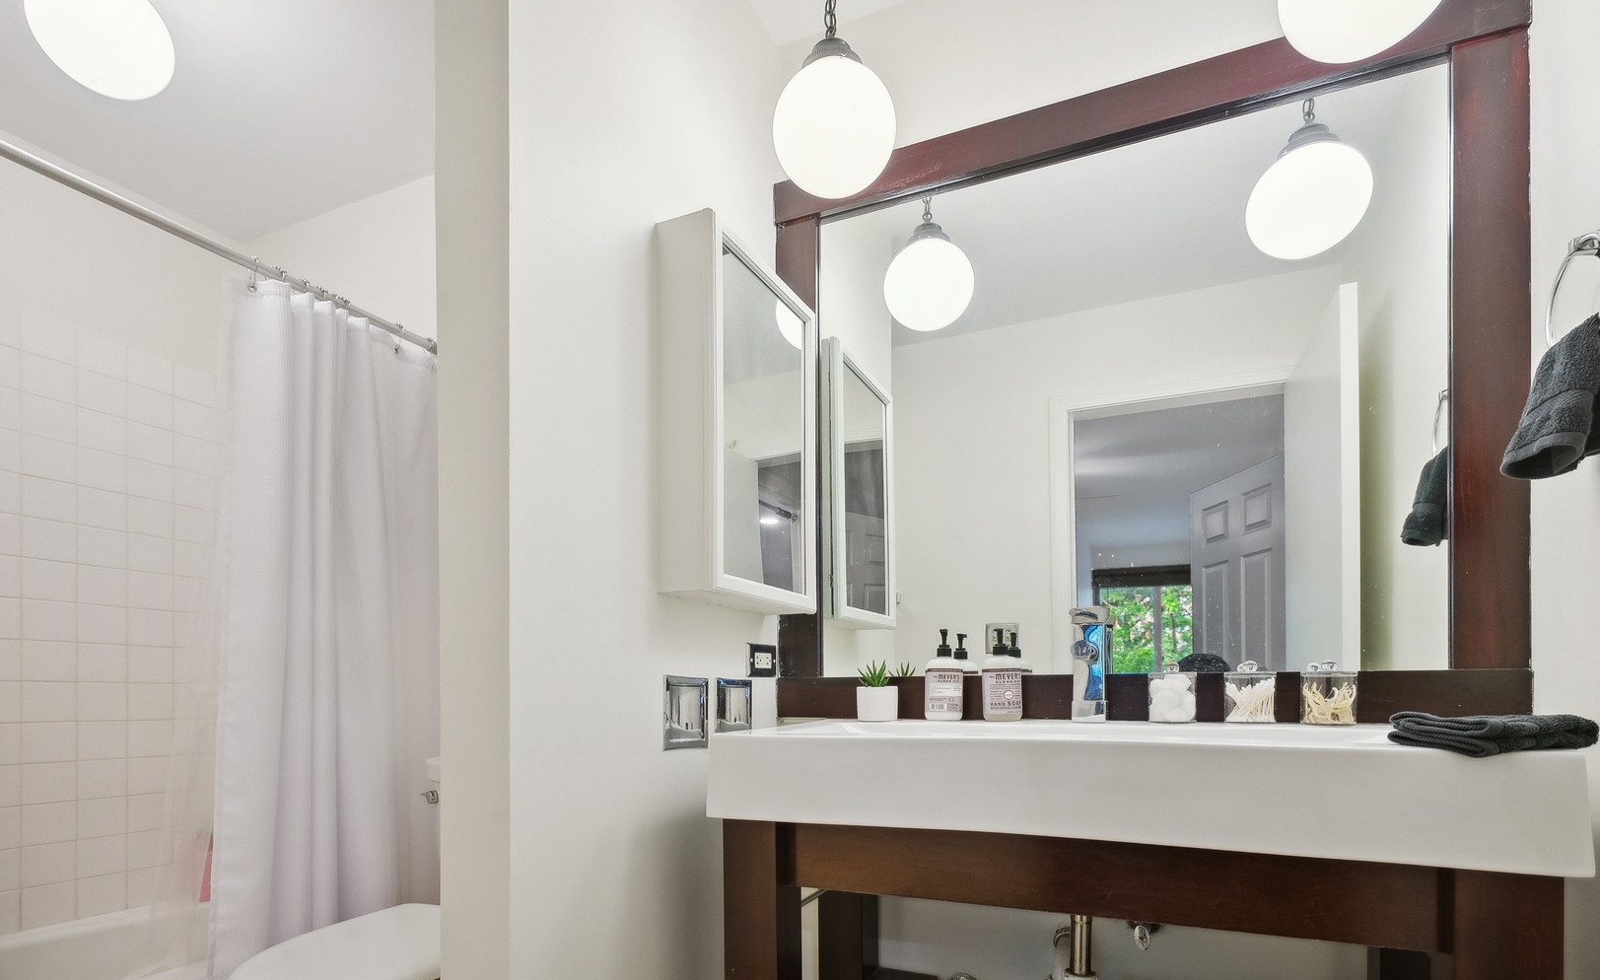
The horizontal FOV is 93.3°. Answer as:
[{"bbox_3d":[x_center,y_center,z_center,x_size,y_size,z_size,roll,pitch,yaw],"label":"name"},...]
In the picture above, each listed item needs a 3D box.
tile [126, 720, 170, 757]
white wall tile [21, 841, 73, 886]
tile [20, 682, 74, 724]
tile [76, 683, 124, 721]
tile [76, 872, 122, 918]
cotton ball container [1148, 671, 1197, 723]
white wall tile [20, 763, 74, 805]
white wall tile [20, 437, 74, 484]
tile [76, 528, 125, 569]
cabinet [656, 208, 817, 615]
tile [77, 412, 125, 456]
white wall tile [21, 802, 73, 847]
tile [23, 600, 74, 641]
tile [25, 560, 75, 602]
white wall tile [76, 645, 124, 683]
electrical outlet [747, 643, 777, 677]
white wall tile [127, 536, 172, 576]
[{"bbox_3d":[-1.926,0.737,2.239,0.010,0.109,0.111,-1,-7,27],"label":"tile"},{"bbox_3d":[-2.025,1.009,2.039,0.010,0.110,0.108,0,-4,29],"label":"white wall tile"},{"bbox_3d":[-2.027,0.574,2.039,0.010,0.108,0.108,-5,-7,26],"label":"tile"},{"bbox_3d":[-1.985,0.602,2.147,0.009,0.108,0.108,-3,-7,27],"label":"tile"},{"bbox_3d":[-1.970,1.145,2.133,0.010,0.110,0.108,0,-4,29],"label":"tile"},{"bbox_3d":[0.636,0.352,1.290,0.074,0.091,0.074,-2,-4,22],"label":"cotton ball container"},{"bbox_3d":[-2.025,0.791,2.039,0.010,0.110,0.108,0,-4,29],"label":"white wall tile"},{"bbox_3d":[-2.032,-0.082,2.044,0.010,0.109,0.111,-1,-7,27],"label":"white wall tile"},{"bbox_3d":[-1.985,0.164,2.147,0.009,0.108,0.108,-3,-7,27],"label":"tile"},{"bbox_3d":[-0.099,-0.106,1.375,0.108,0.620,0.400,-7,-13,23],"label":"cabinet"},{"bbox_3d":[-1.970,-0.163,2.133,0.010,0.110,0.108,0,-4,29],"label":"tile"},{"bbox_3d":[-2.000,0.889,2.012,0.010,0.108,0.108,-5,-7,26],"label":"white wall tile"},{"bbox_3d":[-2.045,0.359,2.057,0.010,0.108,0.108,-5,-7,26],"label":"tile"},{"bbox_3d":[-2.054,0.246,2.067,0.010,0.108,0.108,-5,-7,26],"label":"tile"},{"bbox_3d":[-1.970,0.491,2.133,0.010,0.110,0.108,0,-4,29],"label":"white wall tile"},{"bbox_3d":[-0.080,0.357,1.580,0.010,0.071,0.114,0,-4,29],"label":"electrical outlet"},{"bbox_3d":[-1.955,0.200,2.273,0.010,0.108,0.108,-5,-7,26],"label":"white wall tile"}]

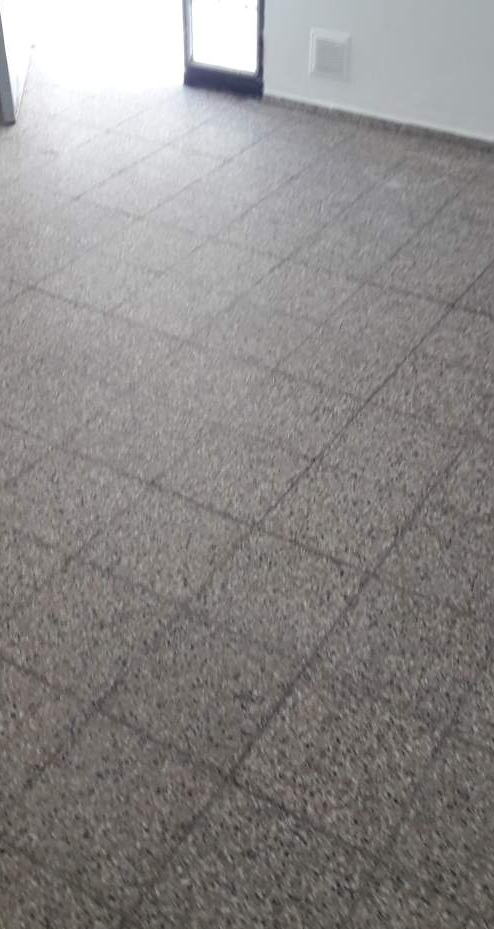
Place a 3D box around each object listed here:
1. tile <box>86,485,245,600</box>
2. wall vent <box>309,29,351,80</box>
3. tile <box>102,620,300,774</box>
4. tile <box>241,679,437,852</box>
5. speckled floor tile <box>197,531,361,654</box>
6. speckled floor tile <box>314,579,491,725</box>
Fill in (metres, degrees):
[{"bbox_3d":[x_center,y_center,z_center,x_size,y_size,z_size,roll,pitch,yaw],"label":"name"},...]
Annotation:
[{"bbox_3d":[-0.180,0.184,2.296,0.298,0.020,0.298,21,43,24],"label":"tile"},{"bbox_3d":[0.346,-1.735,4.254,0.188,0.190,0.022,21,43,24],"label":"wall vent"},{"bbox_3d":[-0.084,0.447,1.983,0.295,0.020,0.295,21,43,24],"label":"tile"},{"bbox_3d":[0.179,0.538,1.852,0.298,0.020,0.298,21,43,24],"label":"tile"},{"bbox_3d":[0.073,0.276,2.195,0.295,0.020,0.295,21,43,24],"label":"speckled floor tile"},{"bbox_3d":[0.334,0.377,2.053,0.298,0.020,0.298,21,43,24],"label":"speckled floor tile"}]

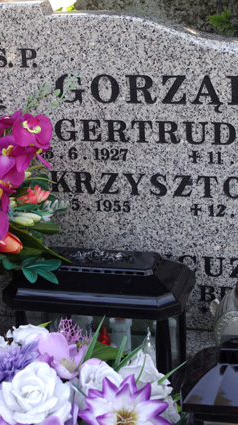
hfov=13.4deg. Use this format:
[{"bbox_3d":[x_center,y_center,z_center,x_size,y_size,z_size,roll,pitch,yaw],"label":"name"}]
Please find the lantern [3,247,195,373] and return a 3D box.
[{"bbox_3d":[-0.031,0.229,1.945,0.338,0.316,0.214,3,19,15],"label":"lantern"}]

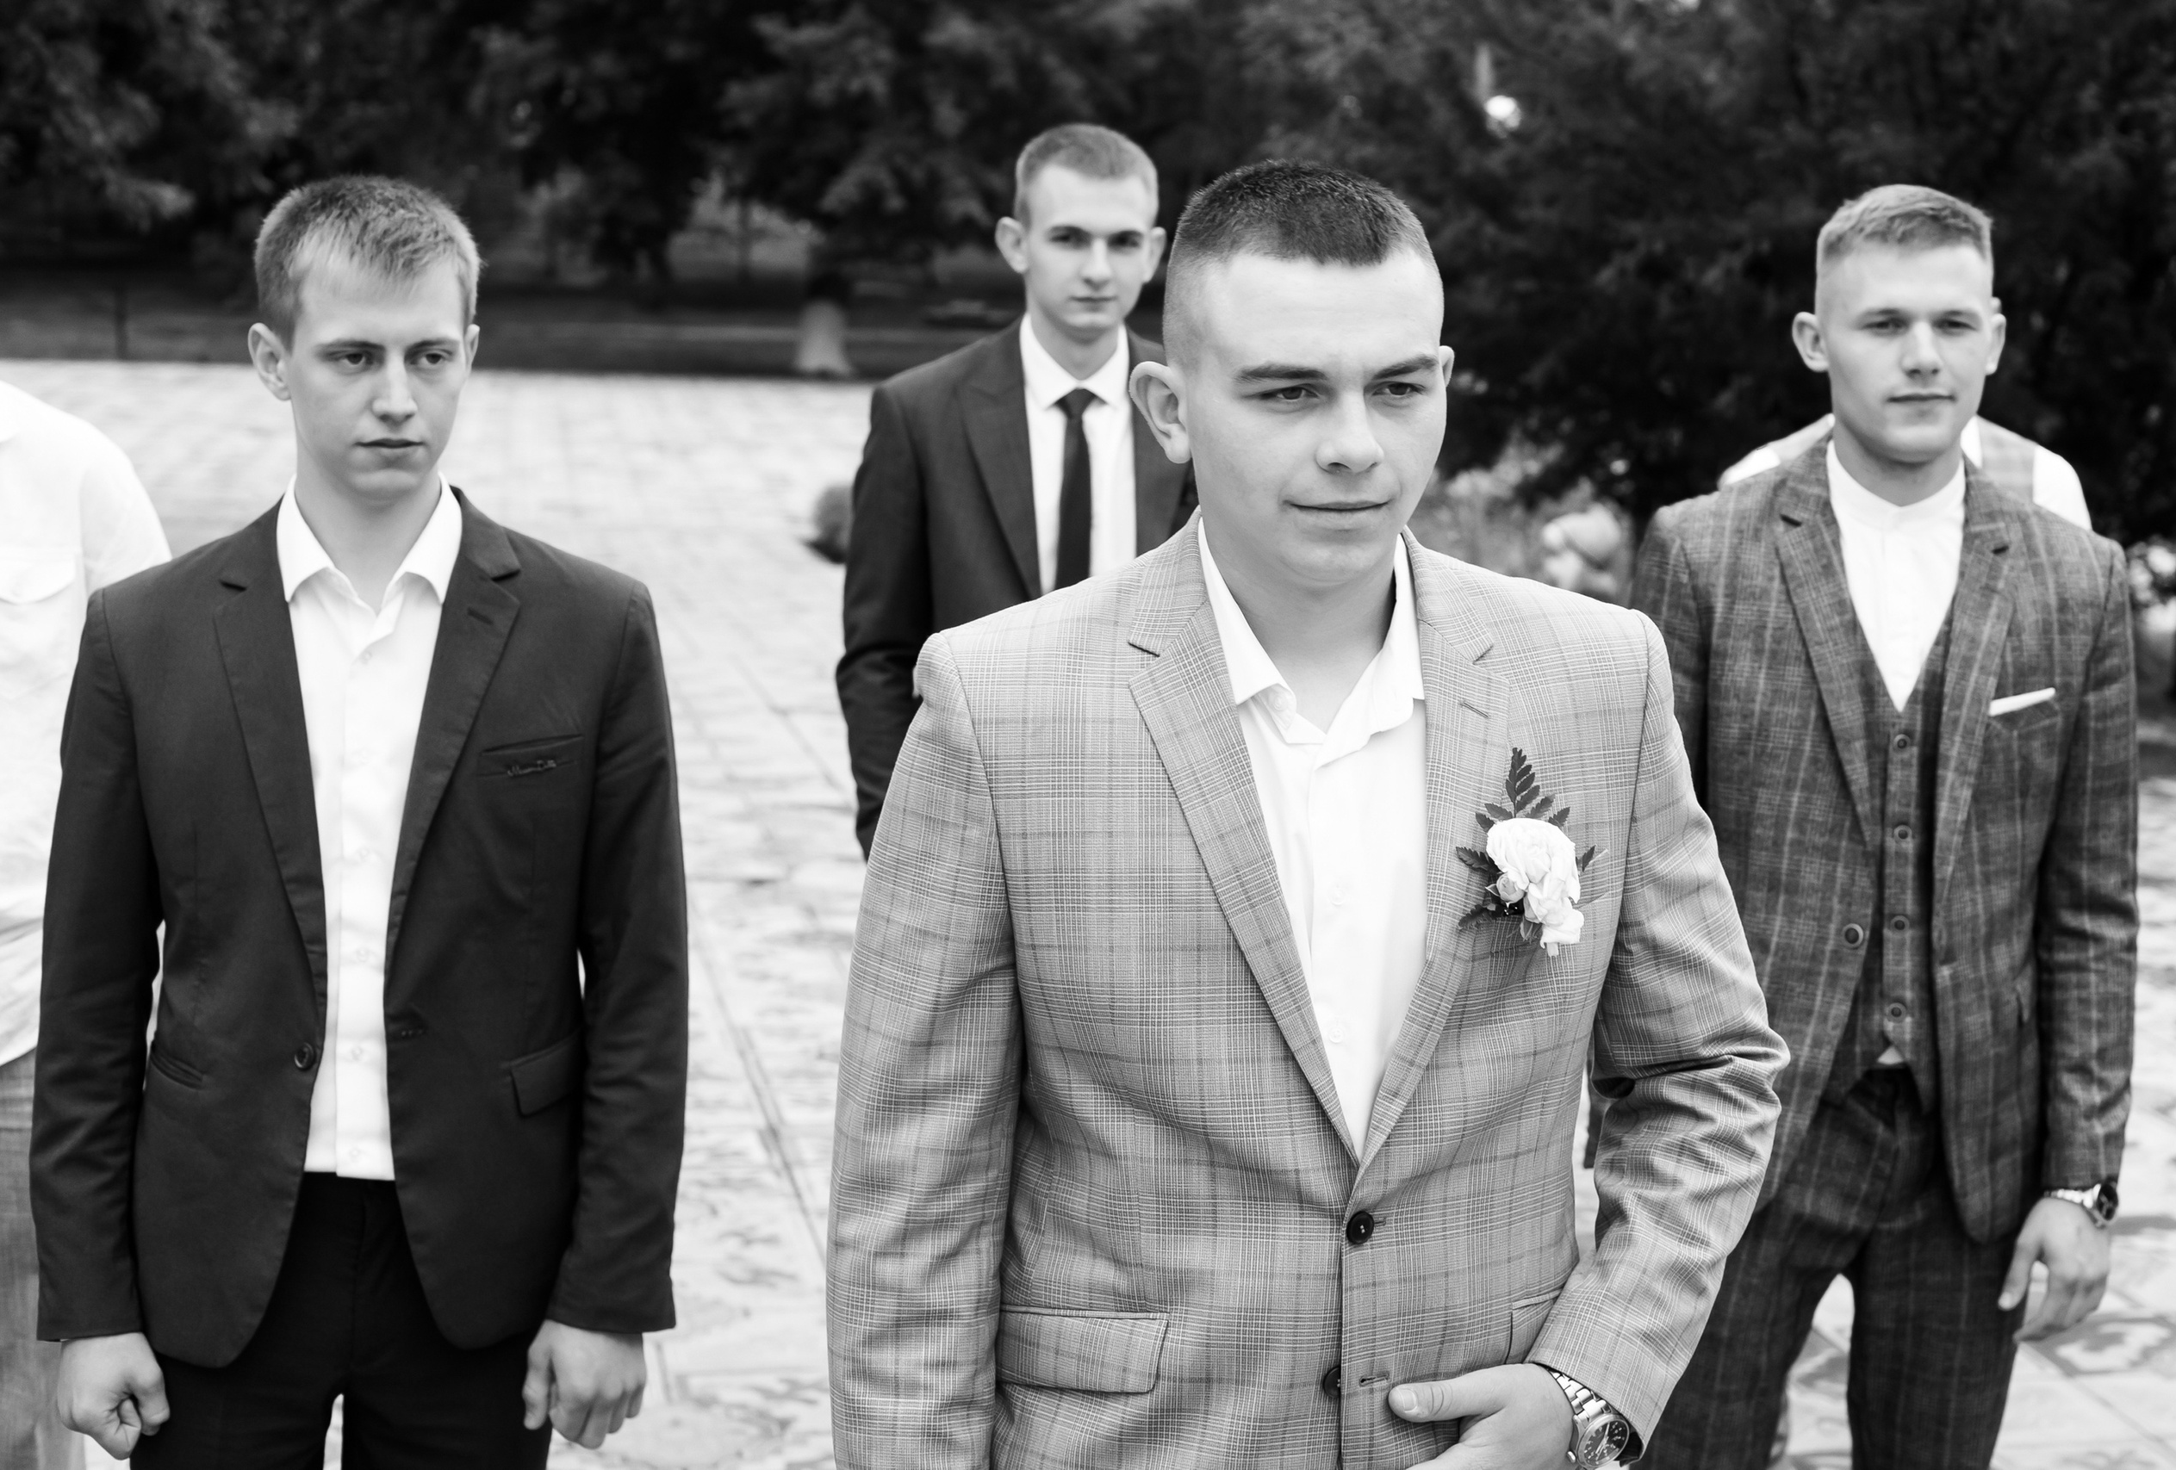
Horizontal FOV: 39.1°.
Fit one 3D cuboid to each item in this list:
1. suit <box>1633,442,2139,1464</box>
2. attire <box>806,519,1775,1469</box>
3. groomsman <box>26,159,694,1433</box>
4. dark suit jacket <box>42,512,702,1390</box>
[{"bbox_3d":[0.730,0.485,2.901,0.530,1.515,0.320,2,9,13],"label":"suit"},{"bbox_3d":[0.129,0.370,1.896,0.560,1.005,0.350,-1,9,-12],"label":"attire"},{"bbox_3d":[-0.580,0.441,2.520,0.540,1.780,0.320,-1,9,-7],"label":"groomsman"},{"bbox_3d":[-0.590,0.146,2.501,0.520,0.710,0.300,-1,9,-9],"label":"dark suit jacket"}]

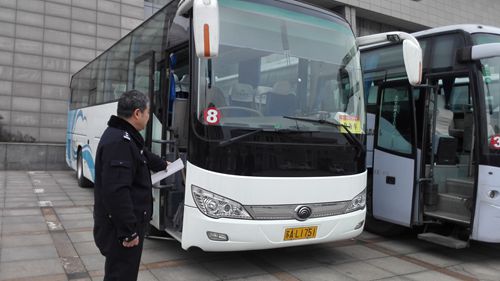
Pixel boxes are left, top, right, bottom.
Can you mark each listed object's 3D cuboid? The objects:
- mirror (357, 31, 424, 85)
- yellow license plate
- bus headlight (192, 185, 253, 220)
[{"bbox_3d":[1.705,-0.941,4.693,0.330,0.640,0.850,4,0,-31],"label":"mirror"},{"bbox_3d":[0.546,0.988,3.964,0.440,0.140,0.020,4,7,-31],"label":"yellow license plate"},{"bbox_3d":[-0.262,0.599,3.589,0.609,0.328,0.166,4,0,-21],"label":"bus headlight"}]

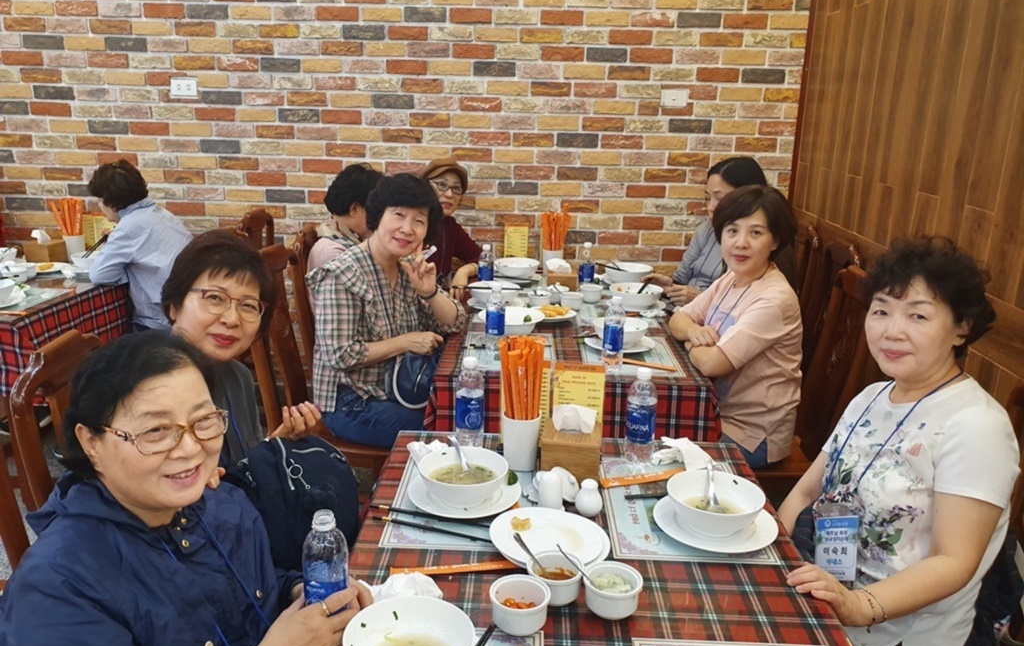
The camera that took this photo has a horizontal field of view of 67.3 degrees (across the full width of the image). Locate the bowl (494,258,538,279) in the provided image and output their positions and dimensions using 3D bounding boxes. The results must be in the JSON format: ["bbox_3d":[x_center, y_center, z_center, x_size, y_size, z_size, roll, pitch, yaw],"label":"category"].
[{"bbox_3d":[0.023,-0.240,3.443,0.204,0.063,0.204,1,16,0],"label":"bowl"}]

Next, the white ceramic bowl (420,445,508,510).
[{"bbox_3d":[-0.095,0.314,1.520,0.176,0.069,0.176,1,16,0],"label":"white ceramic bowl"}]

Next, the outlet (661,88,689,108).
[{"bbox_3d":[0.733,-1.016,3.471,0.122,0.080,0.015,2,15,1],"label":"outlet"}]

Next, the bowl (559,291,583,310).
[{"bbox_3d":[0.232,-0.083,2.964,0.090,0.048,0.090,1,15,0],"label":"bowl"}]

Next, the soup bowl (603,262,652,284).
[{"bbox_3d":[0.518,-0.217,3.409,0.210,0.063,0.210,2,16,2],"label":"soup bowl"}]

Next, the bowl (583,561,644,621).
[{"bbox_3d":[0.160,0.427,1.222,0.093,0.049,0.093,2,16,2],"label":"bowl"}]

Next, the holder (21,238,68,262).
[{"bbox_3d":[-2.161,-0.333,3.559,0.123,0.083,0.123,4,16,8],"label":"holder"}]

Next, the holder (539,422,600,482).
[{"bbox_3d":[0.129,0.273,1.650,0.122,0.080,0.134,3,15,6],"label":"holder"}]

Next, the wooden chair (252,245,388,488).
[{"bbox_3d":[-0.573,0.266,2.667,0.530,1.050,0.440,5,16,11],"label":"wooden chair"}]

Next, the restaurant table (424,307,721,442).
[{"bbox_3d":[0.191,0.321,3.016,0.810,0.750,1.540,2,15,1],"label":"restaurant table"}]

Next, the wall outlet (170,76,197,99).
[{"bbox_3d":[-1.500,-1.074,3.522,0.120,0.080,0.015,2,15,1],"label":"wall outlet"}]

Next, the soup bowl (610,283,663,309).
[{"bbox_3d":[0.480,-0.097,2.977,0.204,0.072,0.204,2,16,2],"label":"soup bowl"}]

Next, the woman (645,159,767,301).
[{"bbox_3d":[0.797,0.028,3.074,0.600,1.310,0.470,-3,16,-16],"label":"woman"}]

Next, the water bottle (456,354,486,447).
[{"bbox_3d":[-0.091,0.174,1.750,0.065,0.208,0.065,2,15,1],"label":"water bottle"}]

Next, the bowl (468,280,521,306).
[{"bbox_3d":[-0.066,-0.096,2.910,0.187,0.080,0.187,2,15,1],"label":"bowl"}]

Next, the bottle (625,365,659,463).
[{"bbox_3d":[0.288,0.203,1.696,0.063,0.213,0.063,2,16,4],"label":"bottle"}]

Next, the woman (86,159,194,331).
[{"bbox_3d":[-1.653,-0.085,3.401,0.620,1.255,0.480,3,16,6],"label":"woman"}]

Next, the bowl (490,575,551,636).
[{"bbox_3d":[0.013,0.434,1.180,0.092,0.048,0.092,1,16,0],"label":"bowl"}]

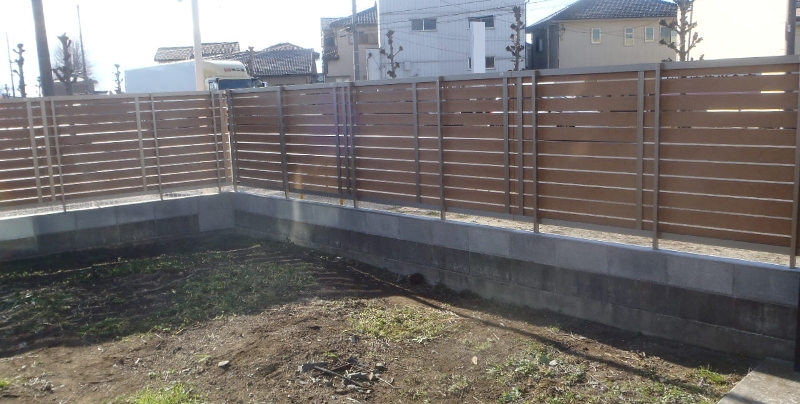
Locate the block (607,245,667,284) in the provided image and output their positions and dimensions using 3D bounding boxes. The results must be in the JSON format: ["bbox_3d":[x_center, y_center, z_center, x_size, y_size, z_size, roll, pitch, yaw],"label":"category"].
[{"bbox_3d":[1.607,0.413,4.318,0.390,0.190,0.120,7,13,44],"label":"block"}]

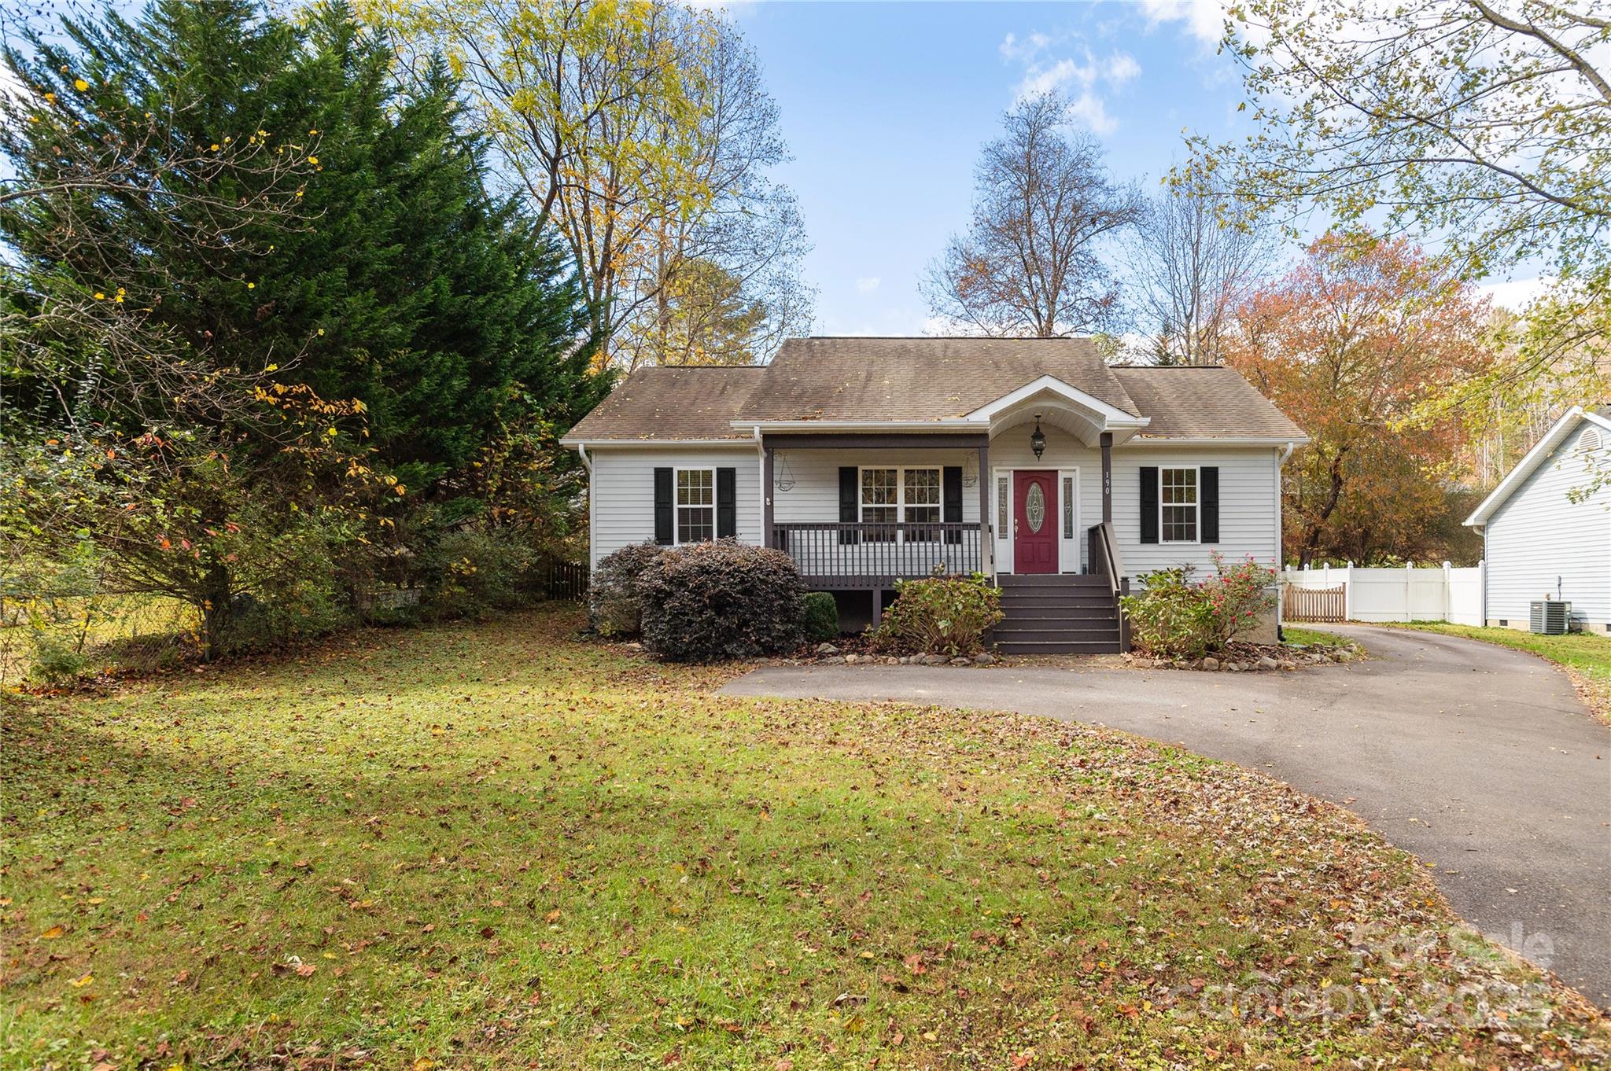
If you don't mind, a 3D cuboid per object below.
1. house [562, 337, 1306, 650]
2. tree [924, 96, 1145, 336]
[{"bbox_3d":[2.800,-1.340,19.300,14.200,6.950,11.500,0,-1,3],"label":"house"},{"bbox_3d":[8.900,-7.400,33.000,8.800,19.500,8.600,0,-1,0],"label":"tree"}]

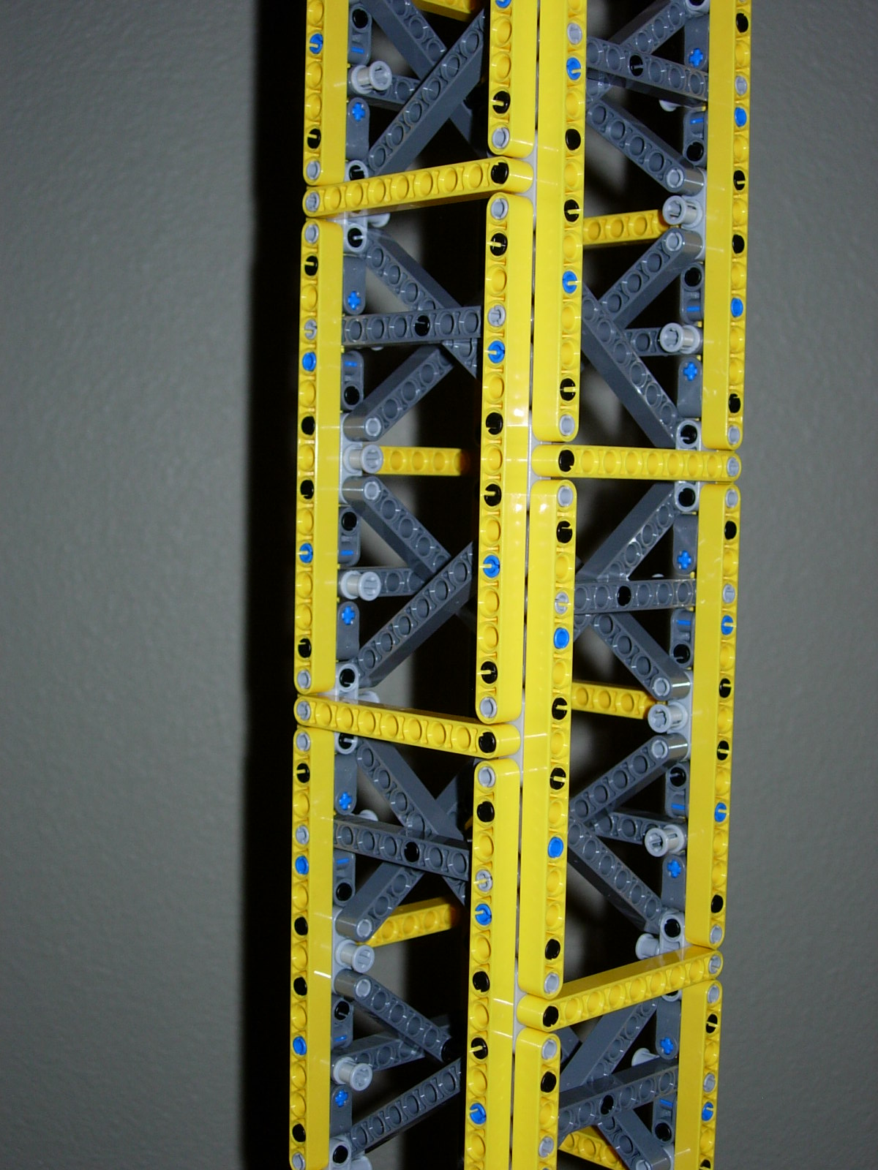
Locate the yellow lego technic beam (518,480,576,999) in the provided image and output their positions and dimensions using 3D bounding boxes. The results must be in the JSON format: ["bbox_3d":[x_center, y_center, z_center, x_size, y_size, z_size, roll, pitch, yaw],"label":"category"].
[{"bbox_3d":[0.025,0.036,0.397,0.008,0.119,0.007,5,5,45],"label":"yellow lego technic beam"}]

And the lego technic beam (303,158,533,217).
[{"bbox_3d":[-0.006,-0.093,0.407,0.008,0.007,0.071,-2,5,-45],"label":"lego technic beam"}]

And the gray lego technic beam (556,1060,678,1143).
[{"bbox_3d":[0.039,0.129,0.431,0.008,0.007,0.071,5,5,45],"label":"gray lego technic beam"}]

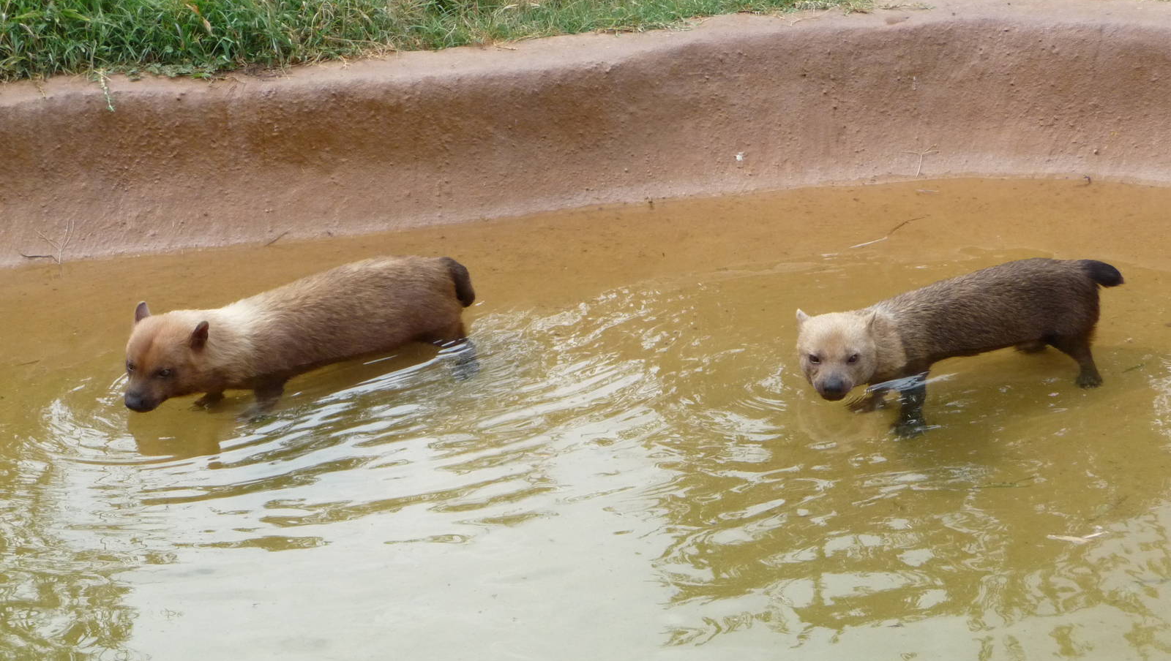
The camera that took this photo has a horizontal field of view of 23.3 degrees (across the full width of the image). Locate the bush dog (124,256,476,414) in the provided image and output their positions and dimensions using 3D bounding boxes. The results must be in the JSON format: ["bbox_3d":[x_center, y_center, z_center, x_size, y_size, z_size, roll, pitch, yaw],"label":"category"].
[{"bbox_3d":[-0.494,0.013,4.914,0.650,0.235,0.175,-13,25,-31],"label":"bush dog"}]

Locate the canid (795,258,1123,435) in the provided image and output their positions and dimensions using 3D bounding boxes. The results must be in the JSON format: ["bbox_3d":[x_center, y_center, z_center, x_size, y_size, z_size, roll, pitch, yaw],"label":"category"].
[{"bbox_3d":[0.648,0.028,4.878,0.600,0.255,0.190,-11,24,-27],"label":"canid"}]

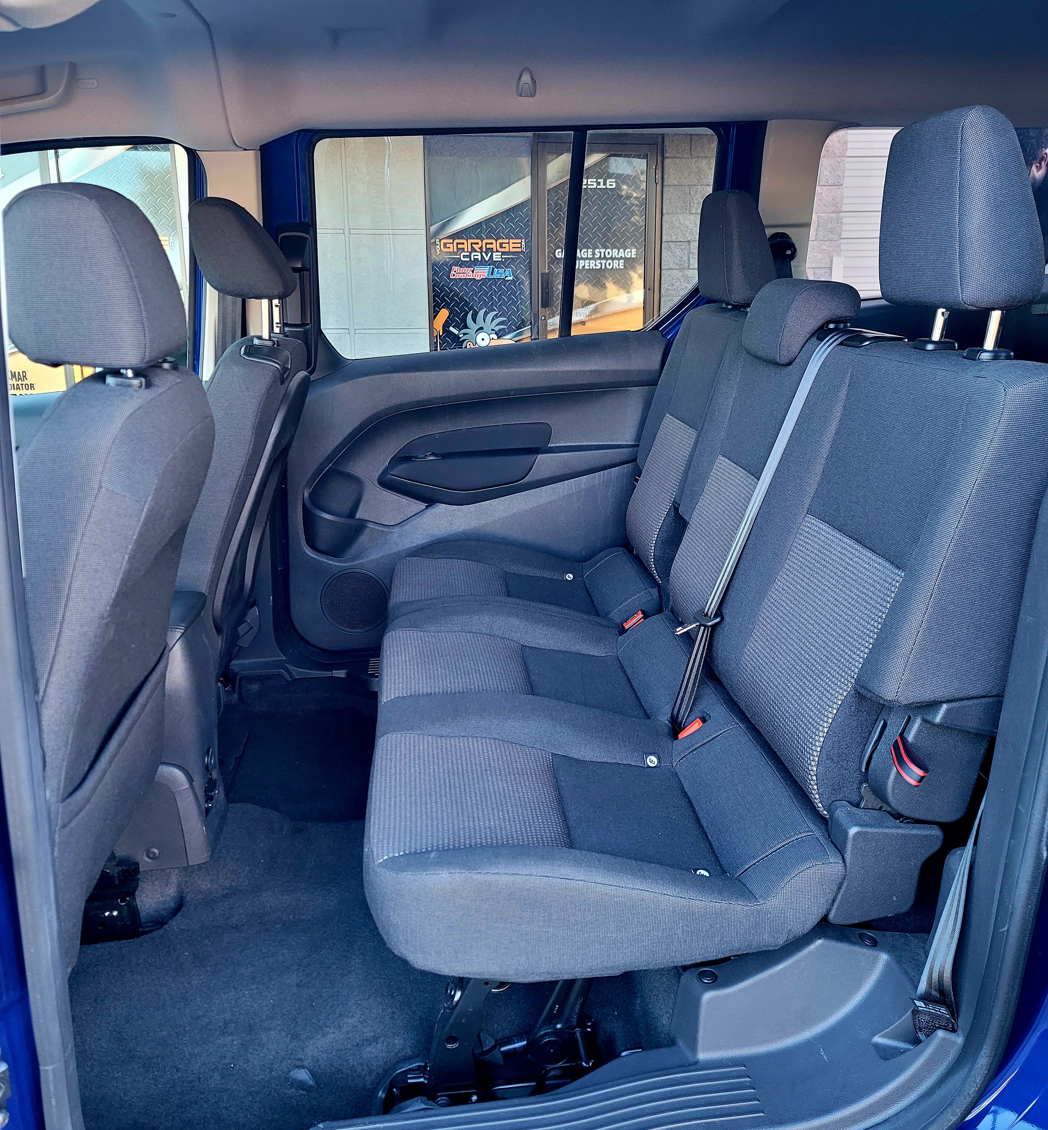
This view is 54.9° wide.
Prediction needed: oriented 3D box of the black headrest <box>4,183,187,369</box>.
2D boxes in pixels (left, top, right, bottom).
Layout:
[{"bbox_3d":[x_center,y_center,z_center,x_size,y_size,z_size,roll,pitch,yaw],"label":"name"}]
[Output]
[{"bbox_3d":[-0.491,-0.333,1.165,0.165,0.200,0.260,-5,18,-4],"label":"black headrest"}]

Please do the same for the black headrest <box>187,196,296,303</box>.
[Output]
[{"bbox_3d":[-0.523,-0.592,1.892,0.165,0.180,0.260,-12,19,-2],"label":"black headrest"}]

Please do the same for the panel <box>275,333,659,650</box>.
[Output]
[{"bbox_3d":[-0.117,-0.158,2.462,0.900,0.770,0.110,-2,18,-5],"label":"panel"}]

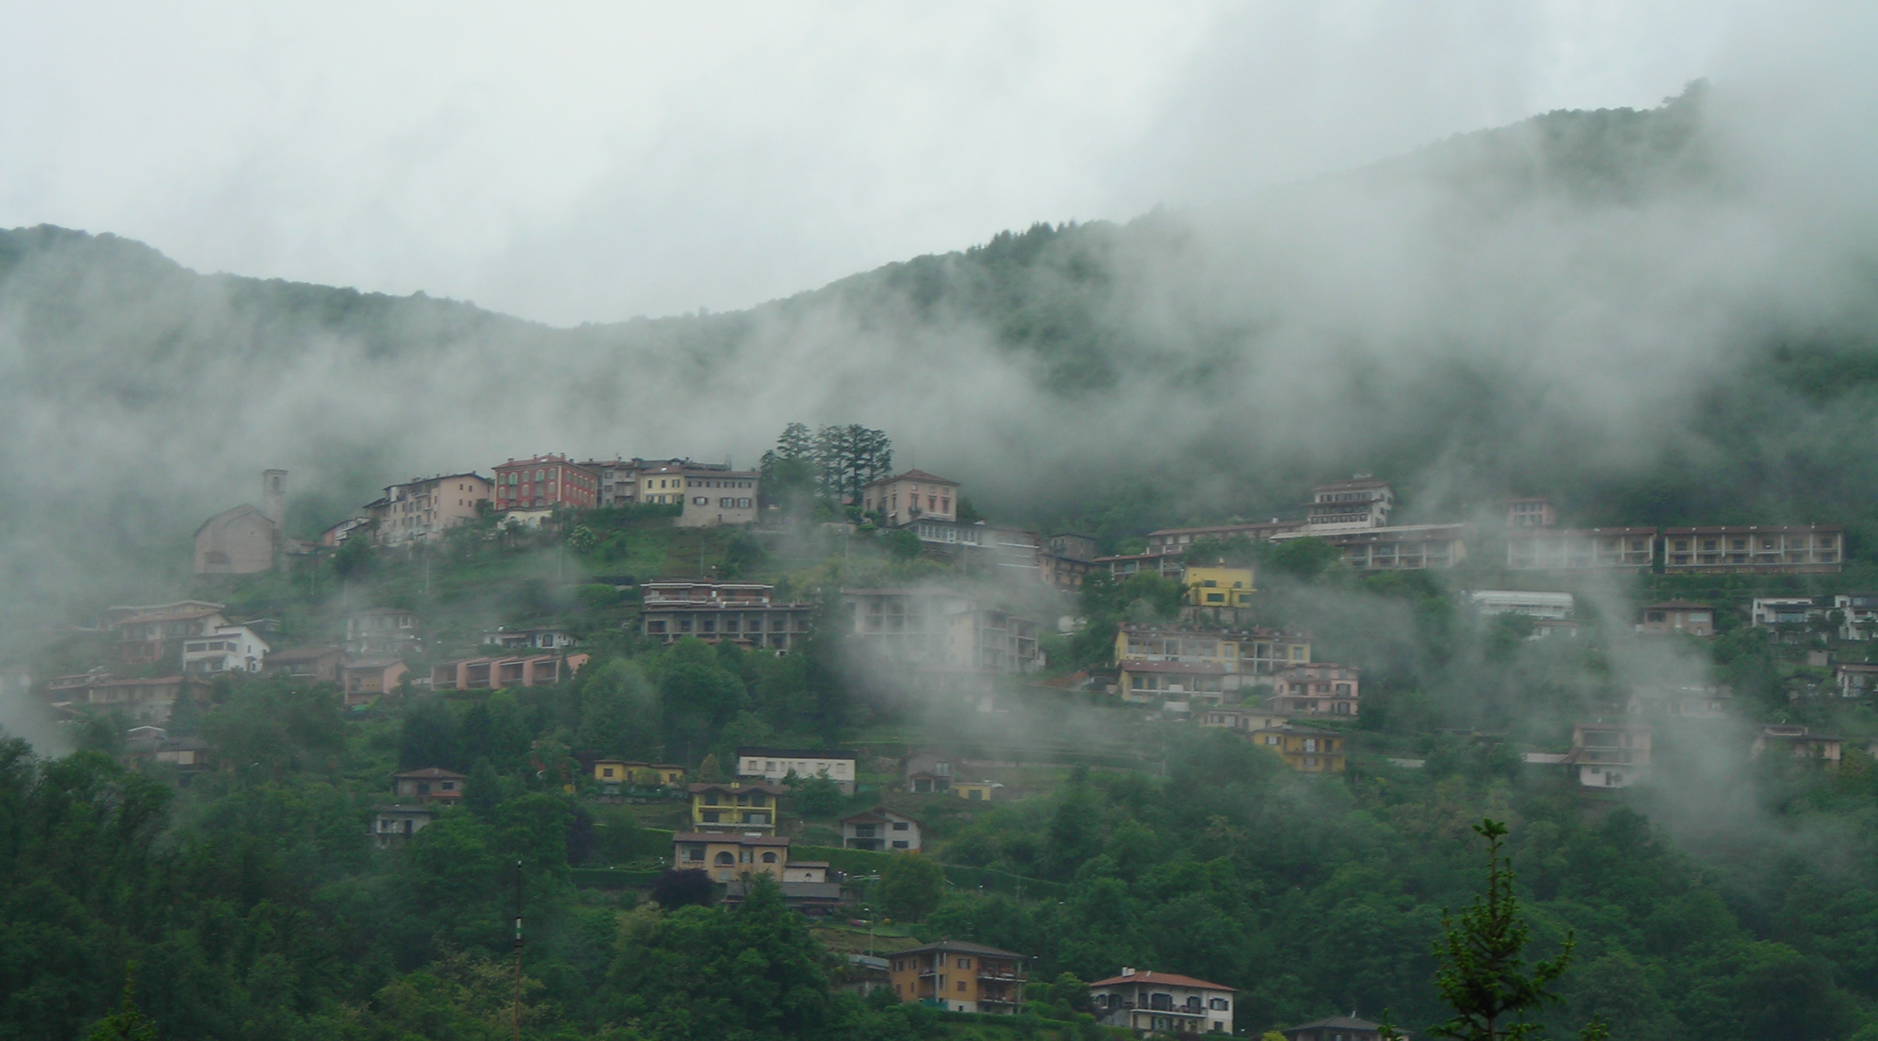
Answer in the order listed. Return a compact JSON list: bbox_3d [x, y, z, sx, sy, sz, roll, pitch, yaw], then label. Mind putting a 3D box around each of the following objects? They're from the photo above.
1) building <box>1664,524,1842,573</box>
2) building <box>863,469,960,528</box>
[{"bbox_3d":[170.680,6.470,1320.000,37.000,11.590,11.000,-1,-10,6],"label":"building"},{"bbox_3d":[-5.390,-3.820,1250.000,15.110,12.680,12.800,8,-13,-39],"label":"building"}]

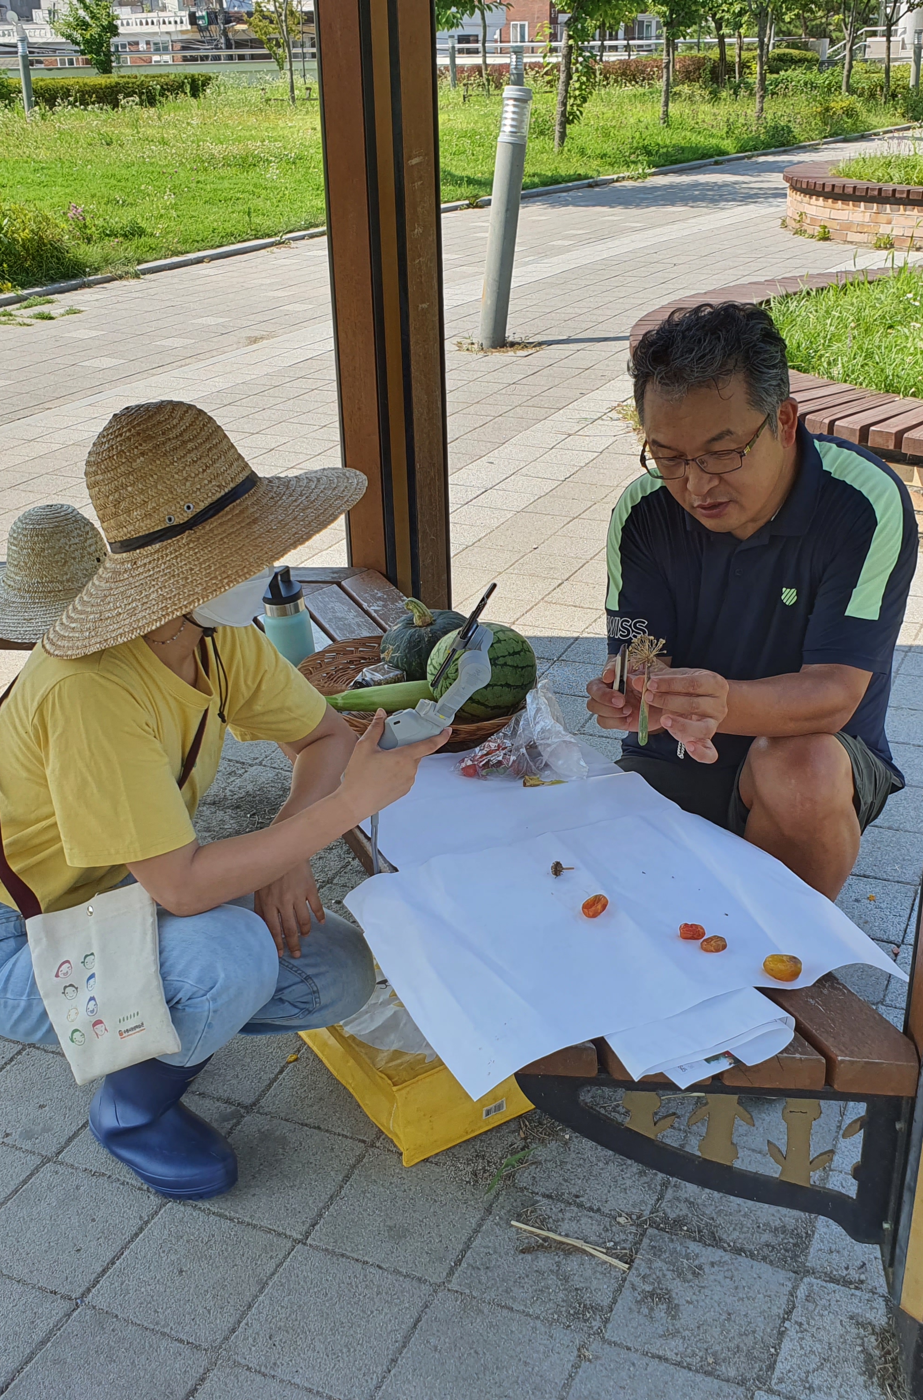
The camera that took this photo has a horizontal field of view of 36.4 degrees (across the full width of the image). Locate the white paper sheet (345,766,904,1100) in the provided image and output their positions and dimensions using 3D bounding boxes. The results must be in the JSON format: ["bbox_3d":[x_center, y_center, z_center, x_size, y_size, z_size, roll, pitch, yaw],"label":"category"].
[{"bbox_3d":[0.147,0.247,1.715,0.520,0.050,0.600,-10,25,-20],"label":"white paper sheet"}]

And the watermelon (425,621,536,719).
[{"bbox_3d":[0.030,-0.040,2.123,0.168,0.165,0.168,-1,24,0],"label":"watermelon"}]

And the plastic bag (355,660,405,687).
[{"bbox_3d":[-0.126,-0.045,2.272,0.090,0.035,0.060,-8,24,-15],"label":"plastic bag"}]

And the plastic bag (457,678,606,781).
[{"bbox_3d":[0.101,0.029,2.050,0.210,0.125,0.150,1,23,5],"label":"plastic bag"}]

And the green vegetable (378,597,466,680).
[{"bbox_3d":[-0.057,-0.104,2.321,0.160,0.135,0.160,-1,24,0],"label":"green vegetable"}]

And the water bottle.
[{"bbox_3d":[-0.282,-0.124,2.305,0.083,0.220,0.083,-1,24,0],"label":"water bottle"}]

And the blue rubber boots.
[{"bbox_3d":[-0.425,0.546,1.917,0.245,0.200,0.105,15,28,34],"label":"blue rubber boots"}]

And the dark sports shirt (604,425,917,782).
[{"bbox_3d":[0.448,-0.111,2.097,0.460,0.550,0.320,13,39,26],"label":"dark sports shirt"}]

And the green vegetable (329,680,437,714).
[{"bbox_3d":[-0.108,-0.003,2.183,0.210,0.047,0.047,2,24,6],"label":"green vegetable"}]

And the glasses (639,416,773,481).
[{"bbox_3d":[0.320,-0.334,1.753,0.142,0.043,0.140,7,41,36],"label":"glasses"}]

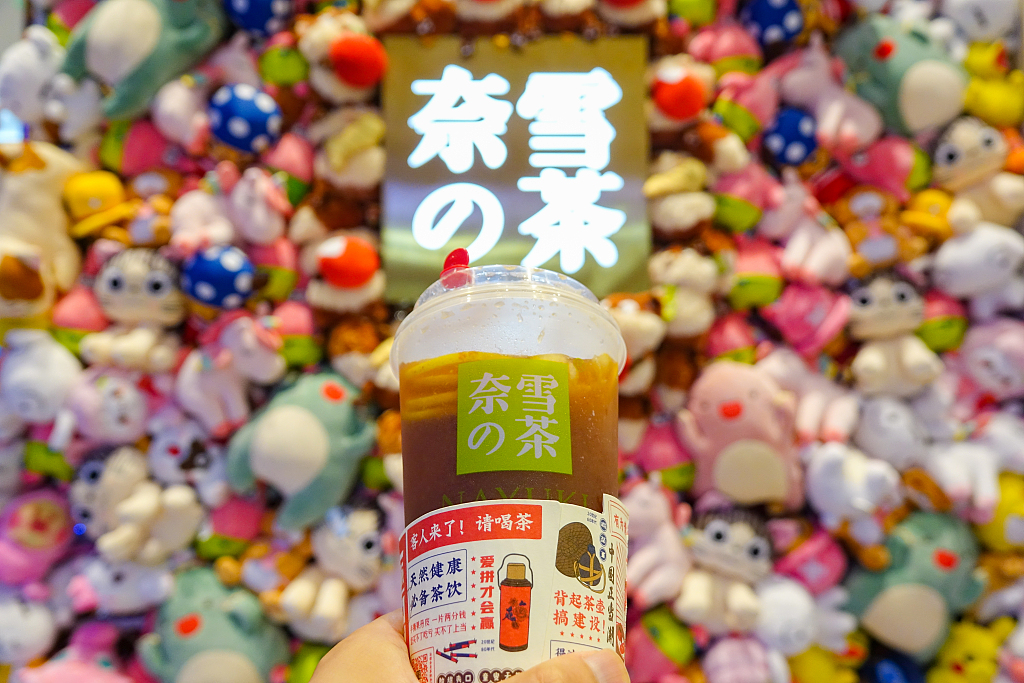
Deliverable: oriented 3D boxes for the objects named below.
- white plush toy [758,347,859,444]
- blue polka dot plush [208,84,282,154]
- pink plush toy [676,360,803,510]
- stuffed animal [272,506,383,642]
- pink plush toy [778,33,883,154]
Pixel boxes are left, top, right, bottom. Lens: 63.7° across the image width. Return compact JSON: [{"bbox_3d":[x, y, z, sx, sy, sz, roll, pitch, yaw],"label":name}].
[{"bbox_3d":[0.509,0.092,1.440,0.150,0.170,0.180,-21,0,25],"label":"white plush toy"},{"bbox_3d":[-0.443,-0.368,1.380,0.112,0.105,0.108,6,12,0],"label":"blue polka dot plush"},{"bbox_3d":[0.362,0.150,1.342,0.195,0.240,0.135,-3,-5,6],"label":"pink plush toy"},{"bbox_3d":[-0.314,0.398,1.420,0.165,0.220,0.170,18,0,-19],"label":"stuffed animal"},{"bbox_3d":[0.534,-0.410,1.382,0.145,0.170,0.090,15,-7,-30],"label":"pink plush toy"}]

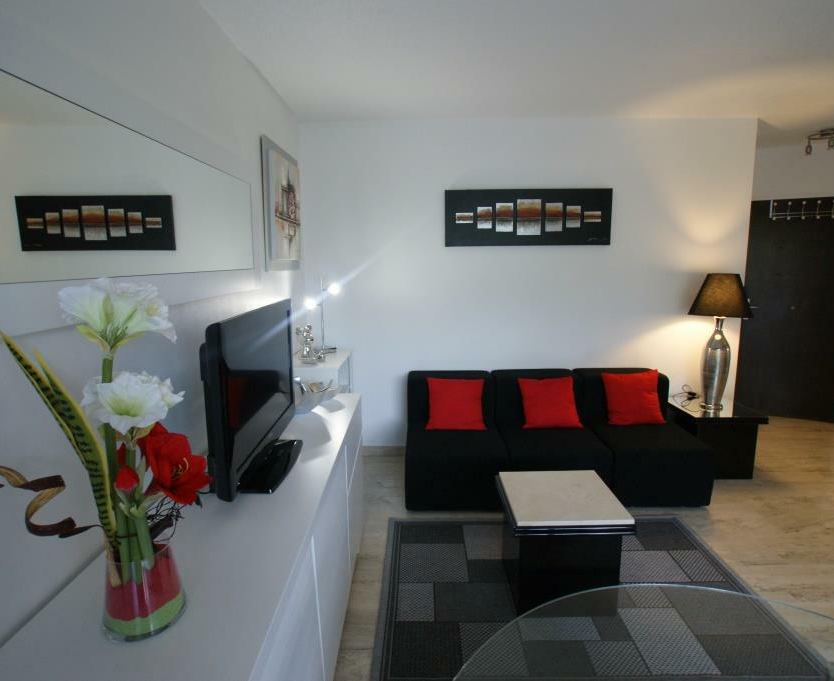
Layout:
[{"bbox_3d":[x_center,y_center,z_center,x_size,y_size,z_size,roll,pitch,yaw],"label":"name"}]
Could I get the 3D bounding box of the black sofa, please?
[{"bbox_3d":[0.886,0.639,3.142,1.910,0.715,0.750,-1,10,1],"label":"black sofa"}]

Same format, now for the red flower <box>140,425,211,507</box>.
[{"bbox_3d":[-0.493,0.254,0.924,0.115,0.140,0.085,-9,13,-41],"label":"red flower"}]

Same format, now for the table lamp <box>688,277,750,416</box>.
[{"bbox_3d":[2.079,0.015,3.159,0.370,0.945,0.370,-1,9,-1],"label":"table lamp"}]

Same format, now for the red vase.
[{"bbox_3d":[-0.545,0.476,0.904,0.145,0.145,0.145,-1,9,-1],"label":"red vase"}]

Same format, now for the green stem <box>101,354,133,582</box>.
[{"bbox_3d":[-0.571,0.256,0.866,0.030,0.460,0.025,2,9,-1],"label":"green stem"}]

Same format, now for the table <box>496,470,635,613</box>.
[{"bbox_3d":[0.661,0.939,2.142,0.500,0.469,0.470,-1,10,1],"label":"table"}]

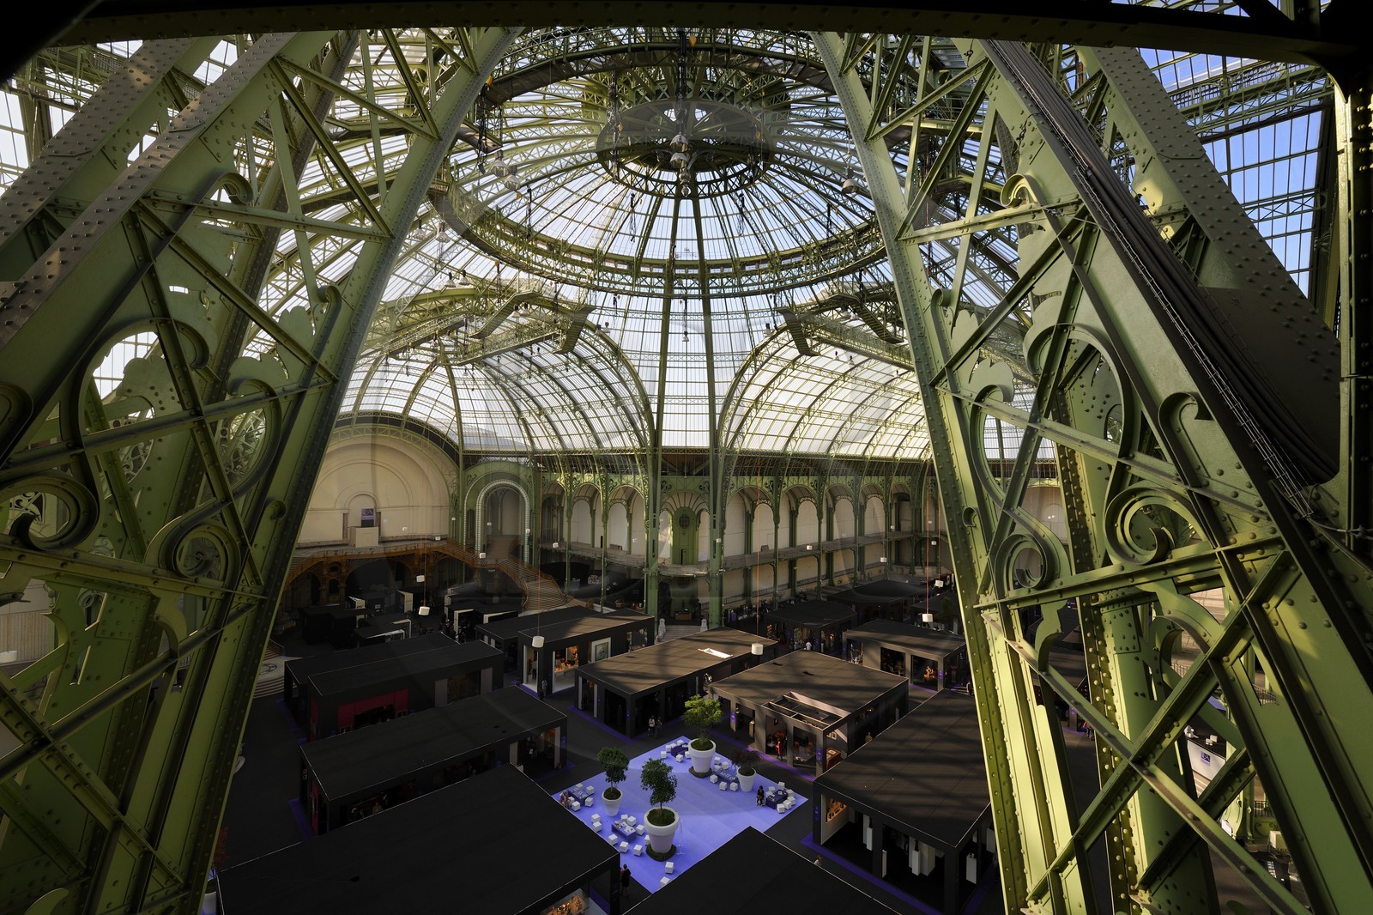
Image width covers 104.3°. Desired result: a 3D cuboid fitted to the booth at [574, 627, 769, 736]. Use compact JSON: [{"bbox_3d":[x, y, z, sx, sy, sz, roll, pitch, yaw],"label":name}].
[{"bbox_3d":[-0.139,24.335,60.487,23.180,3.970,9.020,3,-3,-45],"label":"booth"}]

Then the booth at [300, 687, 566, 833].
[{"bbox_3d":[-19.136,23.374,41.778,16.780,3.970,9.120,3,-3,-45],"label":"booth"}]

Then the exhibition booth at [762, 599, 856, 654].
[{"bbox_3d":[20.207,25.379,80.929,16.000,3.970,9.120,3,-3,-45],"label":"exhibition booth"}]

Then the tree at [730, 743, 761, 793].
[{"bbox_3d":[4.617,24.106,41.397,2.350,3.100,2.350,0,-2,7],"label":"tree"}]

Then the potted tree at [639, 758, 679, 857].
[{"bbox_3d":[-1.775,22.516,34.638,2.500,5.600,2.500,1,-2,-2],"label":"potted tree"}]

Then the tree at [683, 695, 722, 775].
[{"bbox_3d":[1.330,22.740,44.108,3.250,5.950,3.250,1,-2,2],"label":"tree"}]

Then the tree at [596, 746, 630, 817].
[{"bbox_3d":[-5.229,23.131,38.266,2.300,4.550,2.300,1,-2,-7],"label":"tree"}]

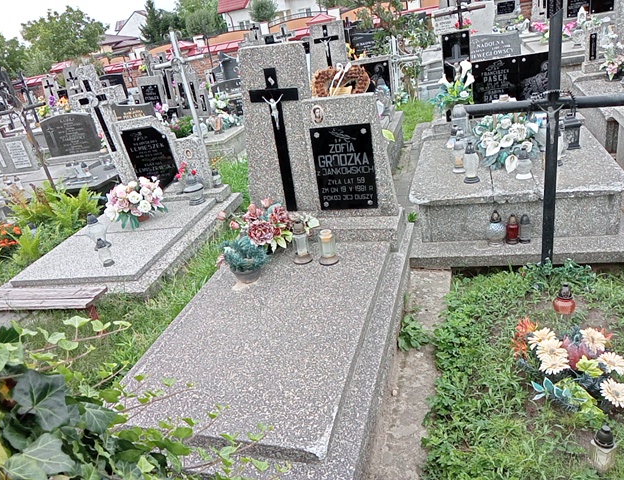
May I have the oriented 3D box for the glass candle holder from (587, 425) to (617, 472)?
[{"bbox_3d":[0.935,0.656,1.648,0.075,0.180,0.075,-2,25,17],"label":"glass candle holder"}]

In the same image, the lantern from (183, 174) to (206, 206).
[{"bbox_3d":[-0.946,-0.399,4.153,0.140,0.220,0.140,-2,25,17],"label":"lantern"}]

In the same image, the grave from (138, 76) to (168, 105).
[{"bbox_3d":[-2.607,-2.435,8.757,0.450,0.650,0.170,-2,25,17],"label":"grave"}]

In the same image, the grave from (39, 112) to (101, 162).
[{"bbox_3d":[-2.670,-1.193,5.827,0.580,0.480,0.100,-4,25,13],"label":"grave"}]

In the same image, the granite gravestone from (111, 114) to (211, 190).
[{"bbox_3d":[-1.254,-0.736,4.388,0.800,0.630,0.170,-2,25,17],"label":"granite gravestone"}]

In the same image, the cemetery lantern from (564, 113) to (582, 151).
[{"bbox_3d":[1.697,-0.717,3.343,0.100,0.225,0.100,-2,25,17],"label":"cemetery lantern"}]

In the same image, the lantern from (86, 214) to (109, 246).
[{"bbox_3d":[-1.515,-0.066,3.651,0.115,0.210,0.115,-2,25,17],"label":"lantern"}]

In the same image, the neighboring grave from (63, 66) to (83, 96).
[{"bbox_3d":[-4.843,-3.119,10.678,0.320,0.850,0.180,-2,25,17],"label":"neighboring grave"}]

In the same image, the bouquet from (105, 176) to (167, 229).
[{"bbox_3d":[-1.340,-0.308,3.970,0.430,0.330,0.370,-2,25,17],"label":"bouquet"}]

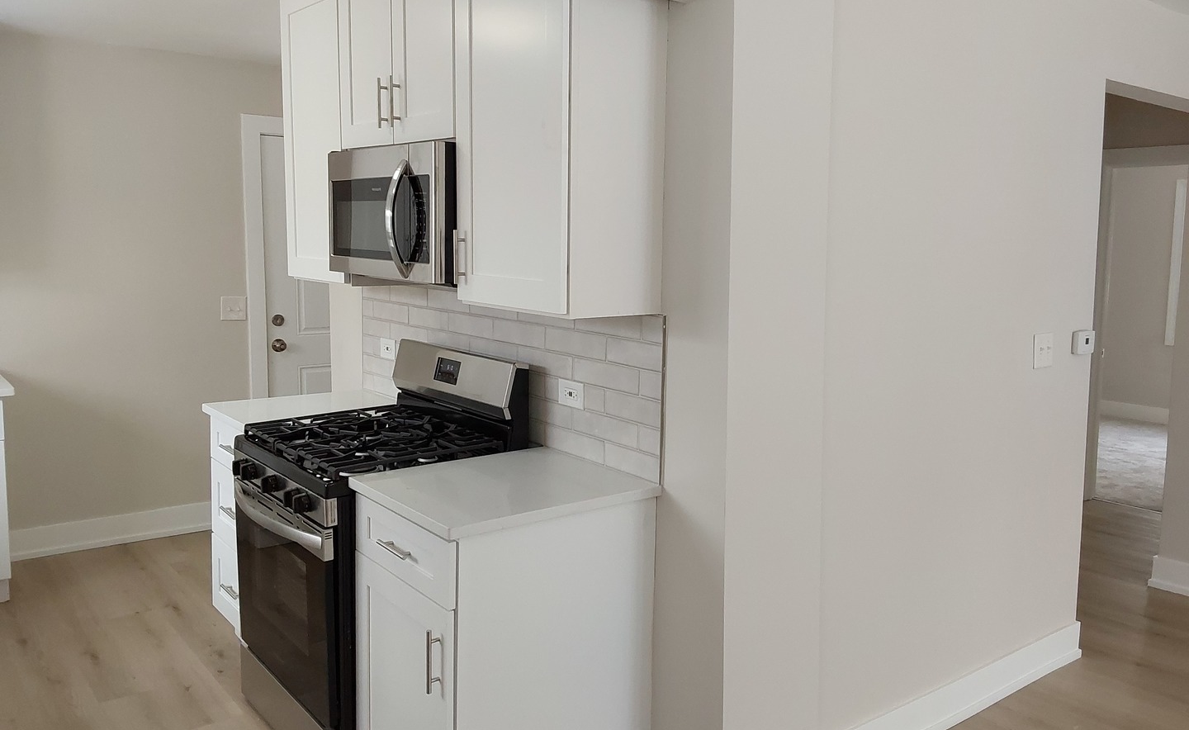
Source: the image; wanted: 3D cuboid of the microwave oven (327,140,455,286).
[{"bbox_3d":[-0.540,-0.476,3.106,0.415,0.418,0.758,-5,10,-38],"label":"microwave oven"}]

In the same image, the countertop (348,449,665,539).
[{"bbox_3d":[-0.242,0.332,2.623,0.658,0.029,0.543,-5,10,-38],"label":"countertop"}]

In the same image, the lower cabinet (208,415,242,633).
[{"bbox_3d":[-1.060,0.625,3.695,0.655,0.882,0.524,-5,10,-38],"label":"lower cabinet"}]

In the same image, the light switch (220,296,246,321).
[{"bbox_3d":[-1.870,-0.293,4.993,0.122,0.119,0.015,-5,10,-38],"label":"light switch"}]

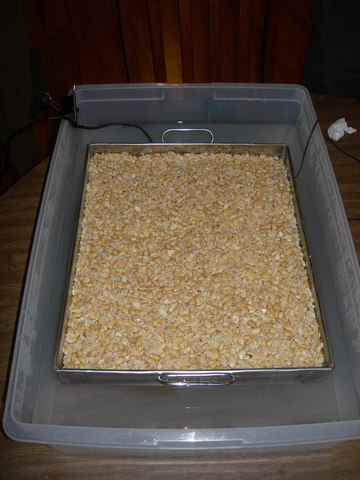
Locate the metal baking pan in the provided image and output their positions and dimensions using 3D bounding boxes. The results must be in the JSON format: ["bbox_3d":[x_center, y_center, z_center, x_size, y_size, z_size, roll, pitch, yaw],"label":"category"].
[{"bbox_3d":[0.017,0.017,0.836,0.360,0.060,0.429,0,52,-1],"label":"metal baking pan"}]

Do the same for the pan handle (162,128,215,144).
[{"bbox_3d":[0.015,-0.181,0.936,0.095,0.037,0.006,0,52,-1],"label":"pan handle"}]

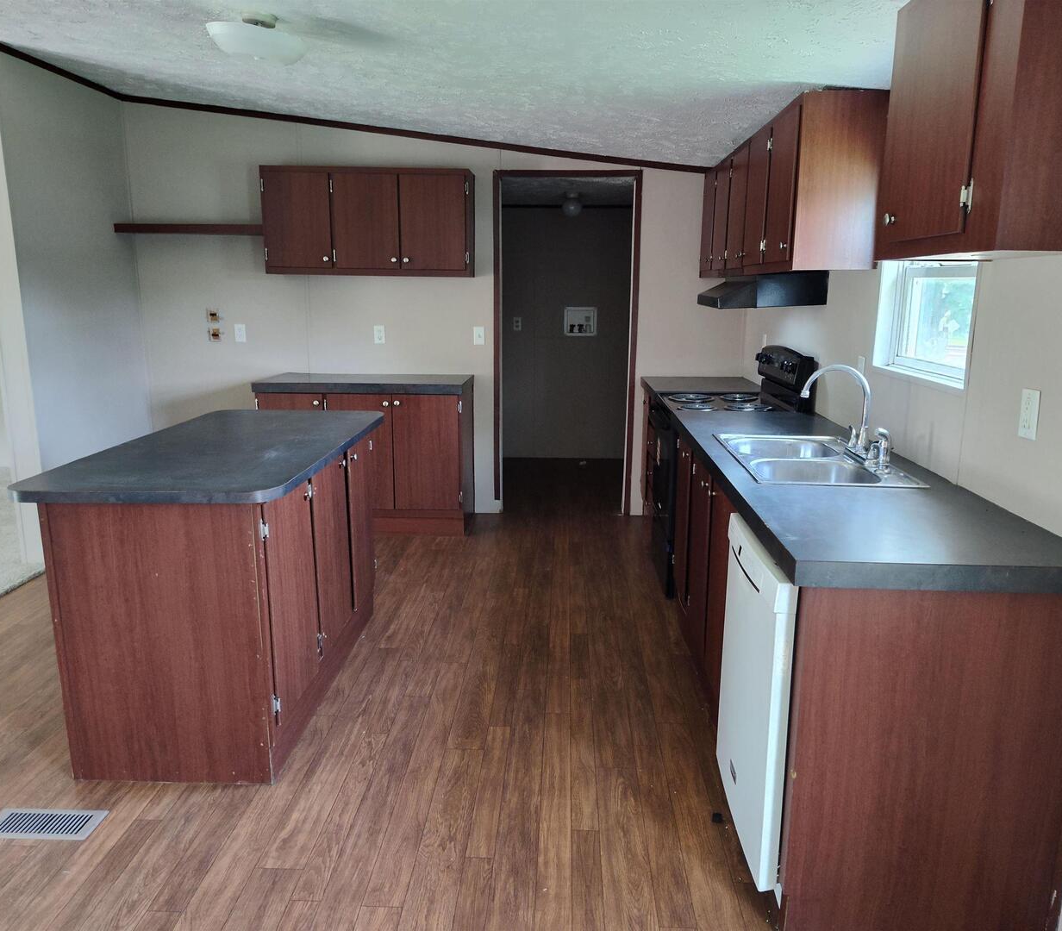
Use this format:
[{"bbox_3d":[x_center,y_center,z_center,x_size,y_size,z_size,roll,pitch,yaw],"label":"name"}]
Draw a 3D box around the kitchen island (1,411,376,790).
[{"bbox_3d":[-1.085,0.351,3.159,0.798,0.897,1.575,1,12,2],"label":"kitchen island"}]

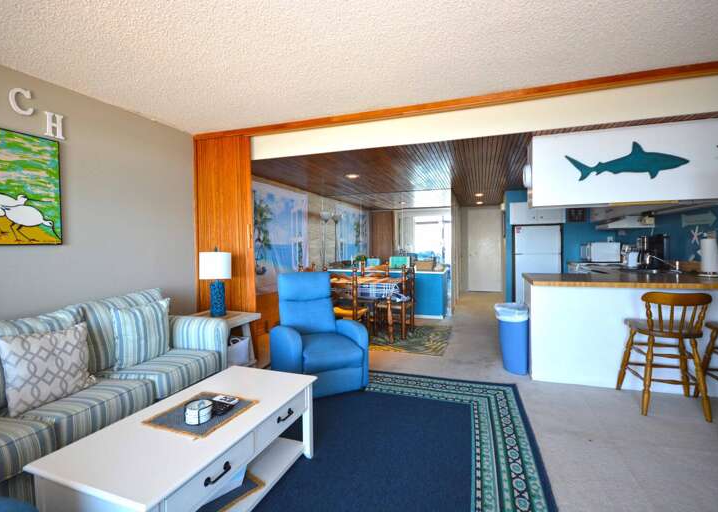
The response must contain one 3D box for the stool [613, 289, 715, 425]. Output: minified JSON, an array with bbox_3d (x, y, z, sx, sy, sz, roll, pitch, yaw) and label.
[{"bbox_3d":[2.312,0.696,2.603,0.470,0.880,0.480,0,2,22],"label":"stool"}]

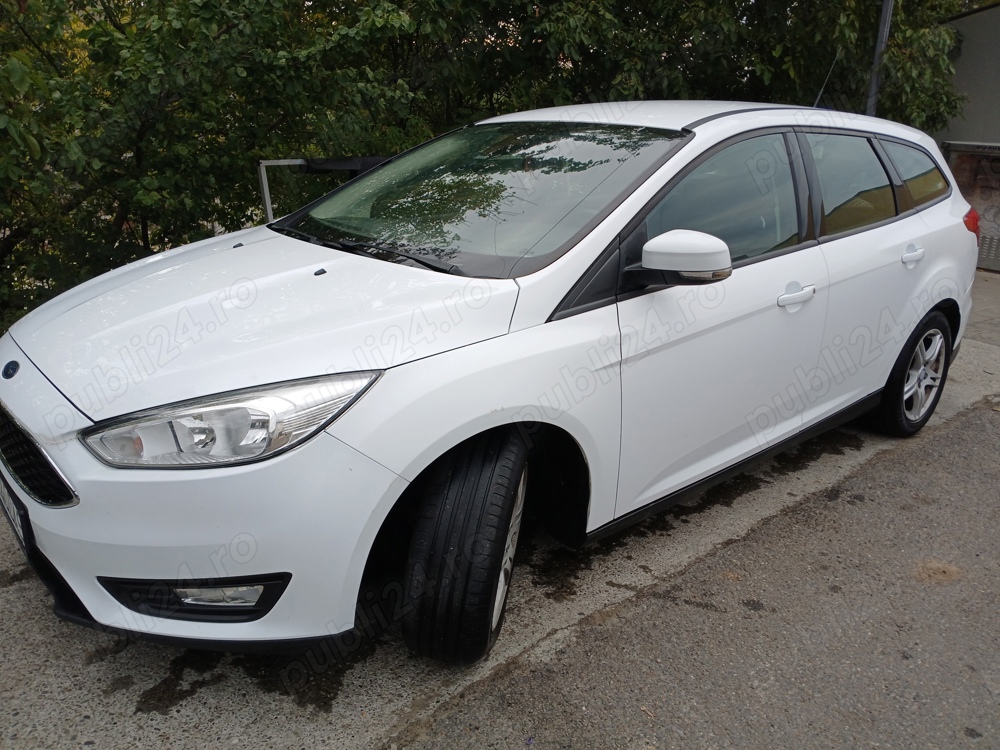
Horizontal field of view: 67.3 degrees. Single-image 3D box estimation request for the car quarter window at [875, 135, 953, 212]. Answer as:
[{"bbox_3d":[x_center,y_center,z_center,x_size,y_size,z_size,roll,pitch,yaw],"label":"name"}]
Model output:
[{"bbox_3d":[1.887,-0.912,3.397,0.780,0.349,0.060,-16,-1,-42],"label":"car quarter window"}]

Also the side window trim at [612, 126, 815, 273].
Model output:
[{"bbox_3d":[0.704,-0.566,2.373,1.157,0.504,0.070,-13,-6,-38],"label":"side window trim"}]

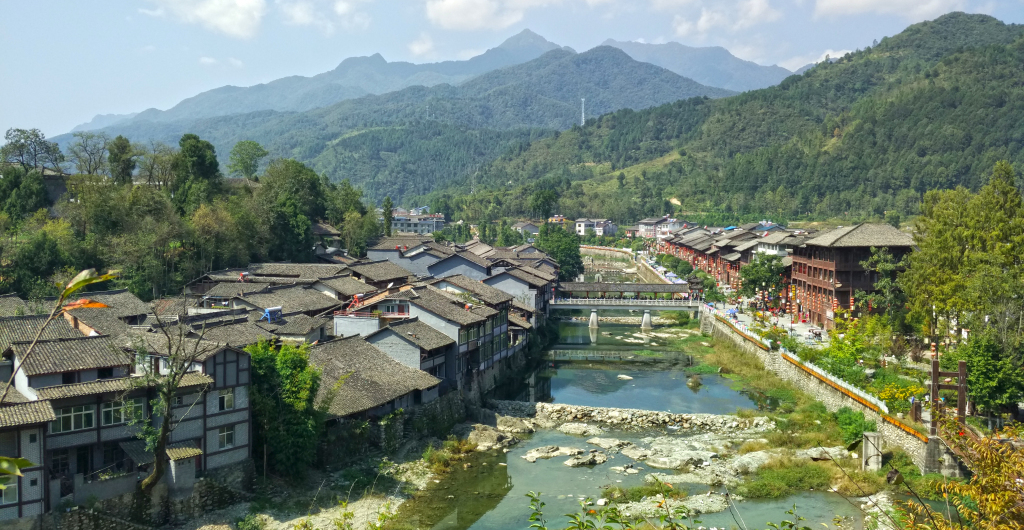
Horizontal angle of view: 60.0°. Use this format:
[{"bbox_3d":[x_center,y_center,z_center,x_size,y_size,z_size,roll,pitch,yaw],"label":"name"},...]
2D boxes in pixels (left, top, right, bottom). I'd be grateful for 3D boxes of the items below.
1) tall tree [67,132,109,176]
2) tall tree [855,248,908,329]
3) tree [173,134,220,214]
[{"bbox_3d":[-89.920,-23.410,188.000,8.900,9.740,8.500,0,3,0],"label":"tall tree"},{"bbox_3d":[54.120,3.590,130.000,7.800,12.300,7.400,0,3,0],"label":"tall tree"},{"bbox_3d":[-67.540,-19.480,190.000,10.200,17.340,10.000,0,3,0],"label":"tree"}]

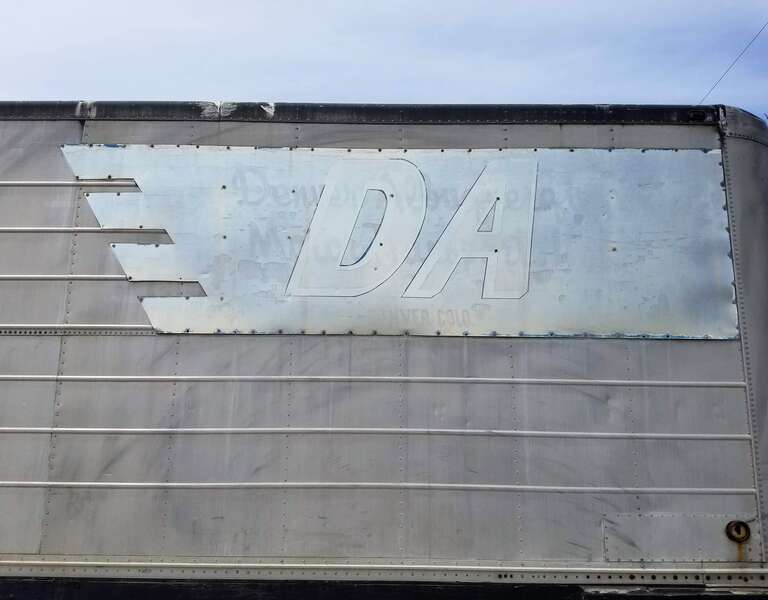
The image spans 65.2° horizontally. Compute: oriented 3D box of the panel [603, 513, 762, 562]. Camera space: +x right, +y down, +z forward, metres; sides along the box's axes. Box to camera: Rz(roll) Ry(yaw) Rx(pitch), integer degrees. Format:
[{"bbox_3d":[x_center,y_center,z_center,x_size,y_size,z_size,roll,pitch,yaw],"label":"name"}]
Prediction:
[{"bbox_3d":[1.463,1.166,2.931,0.770,0.220,0.020,0,-11,0],"label":"panel"}]

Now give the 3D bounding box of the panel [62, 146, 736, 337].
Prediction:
[{"bbox_3d":[0.033,-0.331,3.223,3.660,1.053,0.020,0,-11,0],"label":"panel"}]

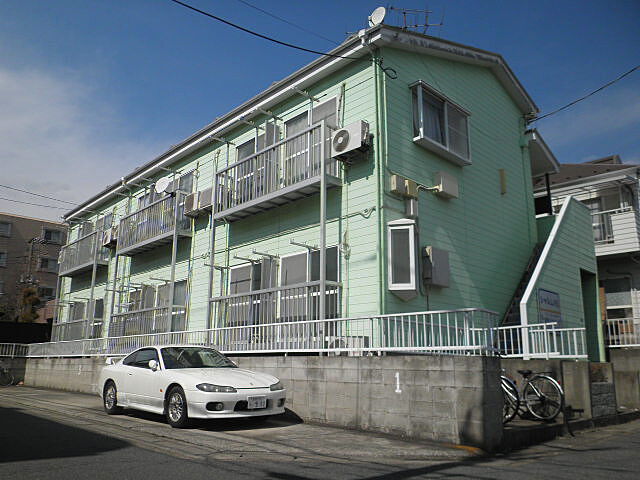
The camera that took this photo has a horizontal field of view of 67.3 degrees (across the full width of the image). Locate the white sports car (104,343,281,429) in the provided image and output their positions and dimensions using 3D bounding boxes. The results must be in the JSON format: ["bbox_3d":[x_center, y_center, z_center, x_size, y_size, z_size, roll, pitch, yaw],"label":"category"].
[{"bbox_3d":[-2.450,2.552,8.787,1.700,1.285,4.445,13,-19,-42],"label":"white sports car"}]

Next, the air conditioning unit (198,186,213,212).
[{"bbox_3d":[-2.791,-1.068,12.487,0.280,0.530,0.740,14,-19,-43],"label":"air conditioning unit"}]

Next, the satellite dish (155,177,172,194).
[{"bbox_3d":[-4.417,-1.533,13.524,0.460,0.470,0.250,-9,-16,31],"label":"satellite dish"}]

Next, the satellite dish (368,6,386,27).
[{"bbox_3d":[1.308,-5.080,10.936,0.240,0.430,0.410,11,-18,-37],"label":"satellite dish"}]

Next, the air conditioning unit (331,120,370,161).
[{"bbox_3d":[0.620,-1.953,9.508,0.280,0.545,0.753,13,-19,-43],"label":"air conditioning unit"}]

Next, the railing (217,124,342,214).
[{"bbox_3d":[-1.104,-1.392,11.082,0.562,1.245,3.931,13,-19,-43],"label":"railing"}]

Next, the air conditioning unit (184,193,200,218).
[{"bbox_3d":[-3.342,-0.954,13.027,0.280,0.530,0.740,14,-19,-43],"label":"air conditioning unit"}]

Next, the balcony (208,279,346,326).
[{"bbox_3d":[-1.084,1.663,9.998,0.560,1.150,3.760,14,-19,-43],"label":"balcony"}]

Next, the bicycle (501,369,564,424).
[{"bbox_3d":[3.177,2.381,7.952,0.560,1.050,1.750,9,-17,-34],"label":"bicycle"}]

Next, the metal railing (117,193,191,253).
[{"bbox_3d":[-5.237,-0.388,15.108,0.562,1.245,3.950,13,-19,-43],"label":"metal railing"}]

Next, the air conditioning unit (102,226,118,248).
[{"bbox_3d":[-7.284,-0.091,16.882,0.290,0.530,0.760,14,-19,-43],"label":"air conditioning unit"}]

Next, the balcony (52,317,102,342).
[{"bbox_3d":[-9.366,3.768,18.360,0.562,1.251,3.982,13,-19,-43],"label":"balcony"}]

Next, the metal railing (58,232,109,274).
[{"bbox_3d":[-9.396,0.623,19.159,0.562,1.245,4.045,13,-19,-43],"label":"metal railing"}]

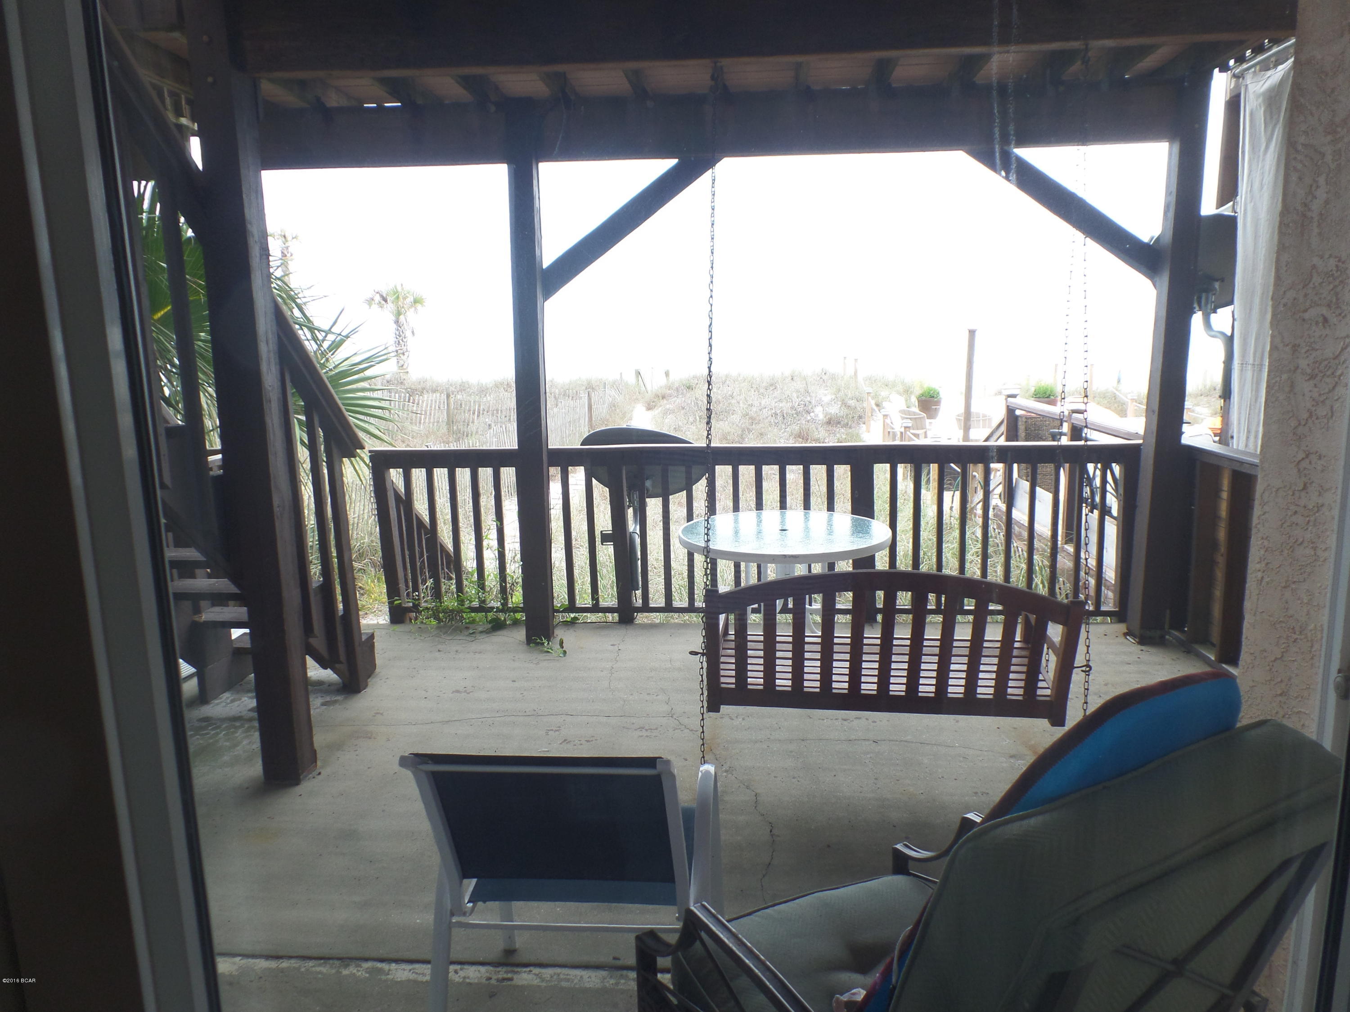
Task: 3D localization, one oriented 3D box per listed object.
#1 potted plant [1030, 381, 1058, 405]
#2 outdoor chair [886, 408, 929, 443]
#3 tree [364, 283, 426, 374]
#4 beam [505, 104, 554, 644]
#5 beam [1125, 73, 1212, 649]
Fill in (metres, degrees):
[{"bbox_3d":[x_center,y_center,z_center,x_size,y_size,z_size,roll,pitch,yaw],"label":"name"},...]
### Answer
[{"bbox_3d":[7.830,-2.223,19.000,0.580,0.760,0.580,0,10,4],"label":"potted plant"},{"bbox_3d":[4.167,-1.289,16.000,0.750,0.920,0.820,-5,11,-22],"label":"outdoor chair"},{"bbox_3d":[-10.263,-6.460,33.000,2.250,3.450,2.250,0,10,4],"label":"tree"},{"bbox_3d":[-0.794,-0.654,4.959,0.140,2.920,0.140,0,10,4],"label":"beam"},{"bbox_3d":[2.653,-0.695,4.831,0.140,2.950,0.140,0,10,4],"label":"beam"}]

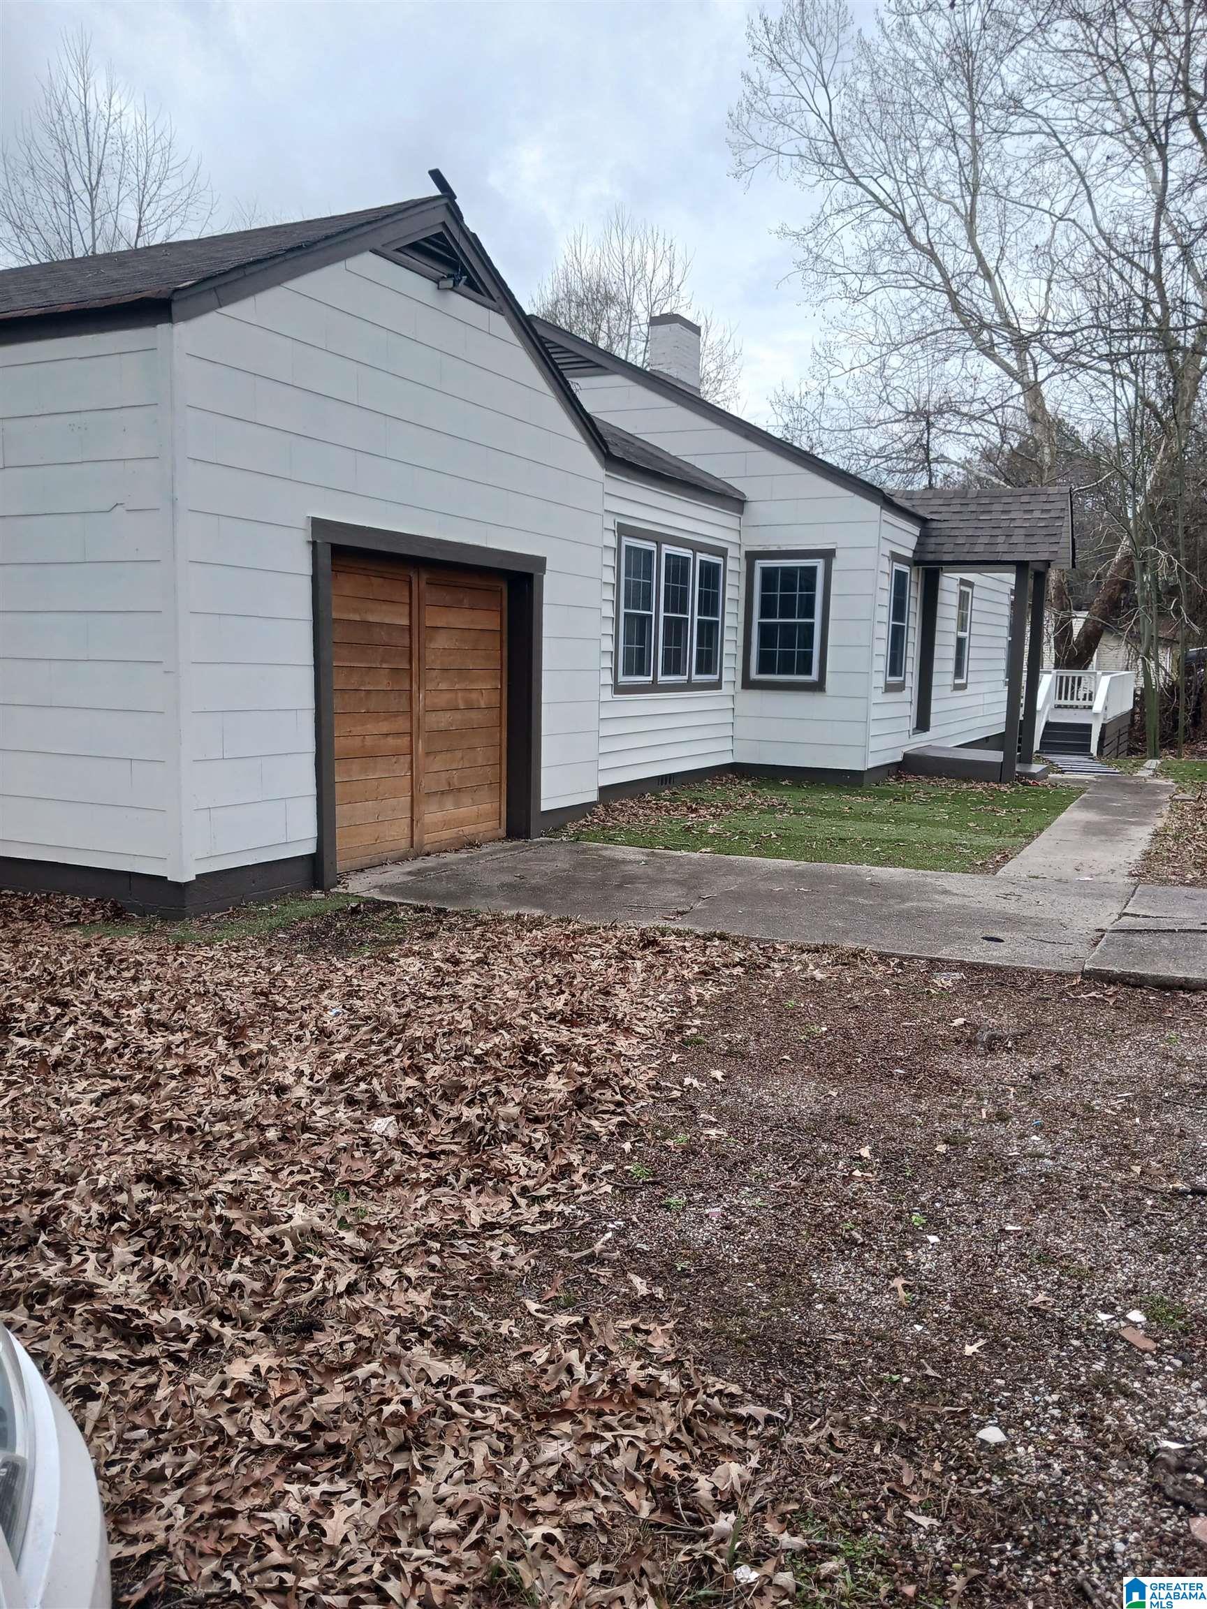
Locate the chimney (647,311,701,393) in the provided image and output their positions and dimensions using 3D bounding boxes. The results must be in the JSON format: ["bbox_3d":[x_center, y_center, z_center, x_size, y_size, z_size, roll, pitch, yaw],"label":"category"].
[{"bbox_3d":[1.007,-6.197,17.439,0.429,0.930,0.781,4,7,26],"label":"chimney"}]

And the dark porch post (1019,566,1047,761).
[{"bbox_3d":[5.581,-1.766,16.268,0.140,2.500,0.140,4,7,26],"label":"dark porch post"}]

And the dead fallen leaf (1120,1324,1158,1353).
[{"bbox_3d":[1.196,1.191,2.800,0.048,0.018,0.097,-1,7,-21],"label":"dead fallen leaf"}]

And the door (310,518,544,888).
[{"bbox_3d":[-1.221,-0.736,8.998,0.260,2.255,2.880,4,7,26],"label":"door"}]

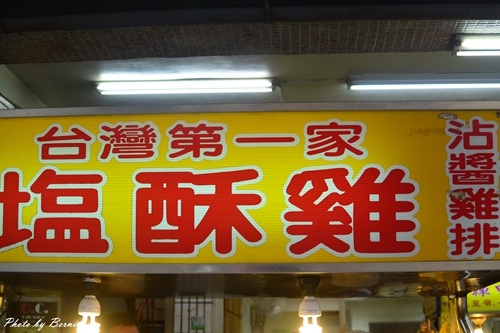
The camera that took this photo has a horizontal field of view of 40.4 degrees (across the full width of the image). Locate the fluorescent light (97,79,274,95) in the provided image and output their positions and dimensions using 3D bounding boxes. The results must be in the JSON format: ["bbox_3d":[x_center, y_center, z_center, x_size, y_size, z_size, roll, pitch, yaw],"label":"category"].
[{"bbox_3d":[-0.441,-0.549,4.661,1.230,0.072,0.138,-1,-14,2],"label":"fluorescent light"}]

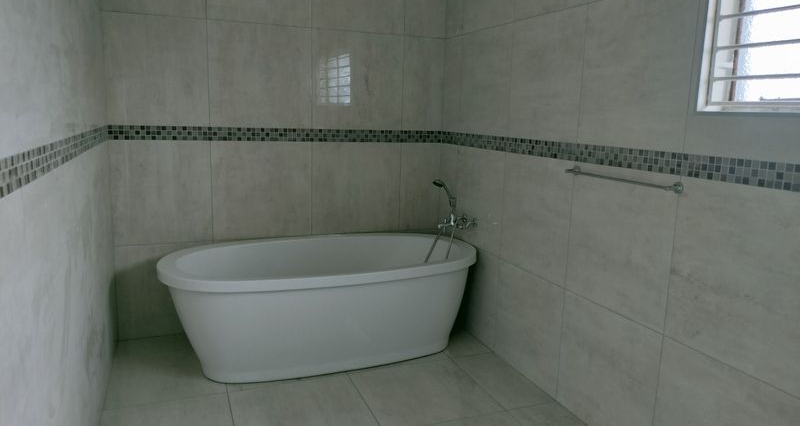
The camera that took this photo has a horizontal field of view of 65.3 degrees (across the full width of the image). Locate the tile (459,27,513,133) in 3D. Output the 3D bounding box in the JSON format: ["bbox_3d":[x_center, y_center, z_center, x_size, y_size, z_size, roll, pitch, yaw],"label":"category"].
[{"bbox_3d":[0.486,-0.749,3.573,0.010,0.599,0.602,-2,10,-20],"label":"tile"}]

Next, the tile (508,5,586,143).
[{"bbox_3d":[0.696,-0.651,3.017,0.010,0.599,0.604,-2,10,-20],"label":"tile"}]

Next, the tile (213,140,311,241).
[{"bbox_3d":[-0.827,-0.137,3.767,0.598,0.588,0.012,-2,10,-22],"label":"tile"}]

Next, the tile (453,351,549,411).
[{"bbox_3d":[0.509,0.861,3.227,0.277,0.012,0.605,-2,10,-20],"label":"tile"}]

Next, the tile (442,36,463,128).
[{"bbox_3d":[0.336,-0.821,3.967,0.013,0.599,0.223,-2,10,-20],"label":"tile"}]

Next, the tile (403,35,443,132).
[{"bbox_3d":[0.154,-0.835,4.025,0.286,0.599,0.013,-2,10,-20],"label":"tile"}]

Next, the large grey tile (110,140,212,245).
[{"bbox_3d":[-1.366,-0.116,3.589,0.543,0.593,0.013,-2,10,-20],"label":"large grey tile"}]

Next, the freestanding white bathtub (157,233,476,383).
[{"bbox_3d":[-0.401,0.495,3.491,1.740,0.585,0.910,-3,10,-25],"label":"freestanding white bathtub"}]

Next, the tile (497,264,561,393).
[{"bbox_3d":[0.657,0.584,3.216,0.013,0.561,0.614,-2,10,-20],"label":"tile"}]

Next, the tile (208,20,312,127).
[{"bbox_3d":[-0.815,-0.802,3.672,0.593,0.599,0.013,-2,10,-20],"label":"tile"}]

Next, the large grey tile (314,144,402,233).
[{"bbox_3d":[-0.274,-0.161,3.992,0.598,0.588,0.012,-2,10,-22],"label":"large grey tile"}]

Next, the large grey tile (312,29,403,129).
[{"bbox_3d":[-0.257,-0.820,3.880,0.598,0.595,0.012,-2,10,-22],"label":"large grey tile"}]

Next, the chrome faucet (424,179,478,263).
[{"bbox_3d":[0.297,0.057,3.741,0.270,0.510,0.240,-2,10,-20],"label":"chrome faucet"}]

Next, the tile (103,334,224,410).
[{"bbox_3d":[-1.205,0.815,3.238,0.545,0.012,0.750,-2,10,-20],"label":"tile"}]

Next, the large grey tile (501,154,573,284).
[{"bbox_3d":[0.677,0.015,3.126,0.010,0.594,0.604,-2,10,-20],"label":"large grey tile"}]

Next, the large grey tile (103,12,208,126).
[{"bbox_3d":[-1.335,-0.774,3.443,0.535,0.595,0.012,-2,10,-22],"label":"large grey tile"}]

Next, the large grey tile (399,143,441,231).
[{"bbox_3d":[0.140,-0.166,4.137,0.282,0.594,0.010,-2,10,-20],"label":"large grey tile"}]

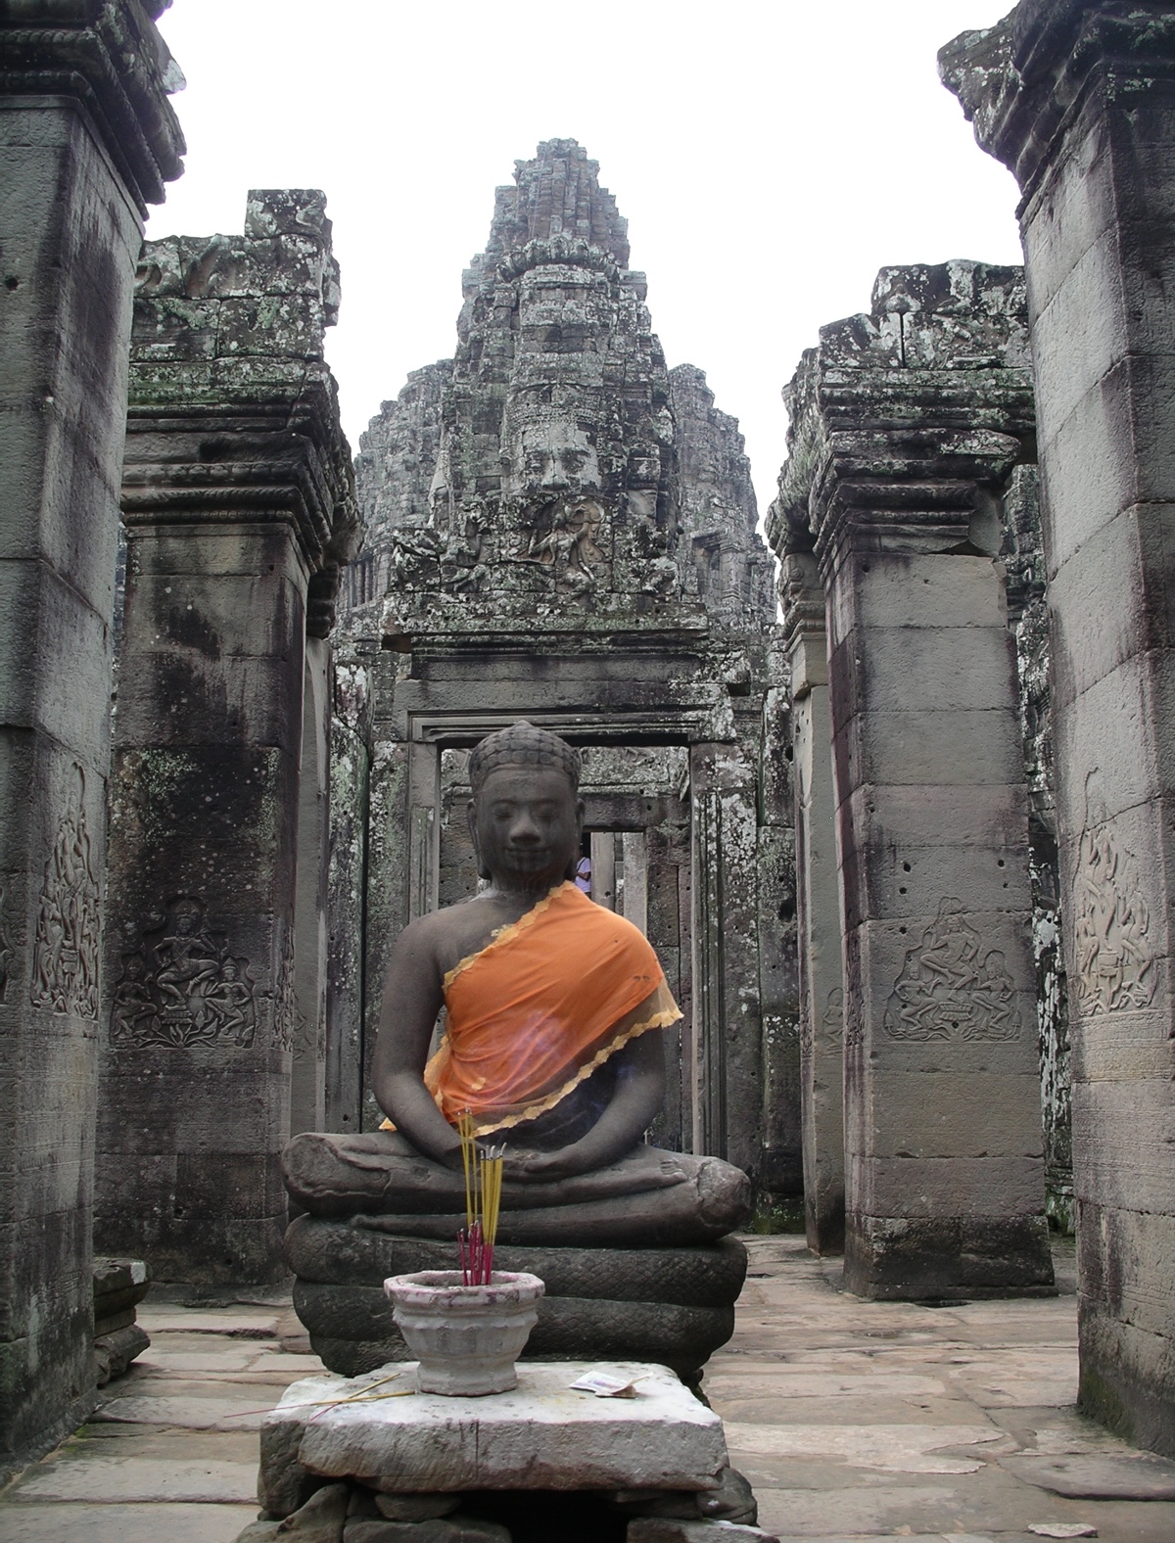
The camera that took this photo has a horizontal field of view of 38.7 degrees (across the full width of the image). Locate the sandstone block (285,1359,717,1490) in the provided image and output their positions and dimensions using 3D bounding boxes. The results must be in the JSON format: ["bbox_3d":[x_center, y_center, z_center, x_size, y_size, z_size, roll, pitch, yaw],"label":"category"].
[{"bbox_3d":[-0.115,0.894,2.296,0.580,0.100,0.430,0,-10,0],"label":"sandstone block"}]

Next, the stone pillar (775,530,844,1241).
[{"bbox_3d":[1.300,0.528,8.138,0.850,3.500,0.700,0,-10,0],"label":"stone pillar"}]

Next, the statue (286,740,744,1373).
[{"bbox_3d":[-0.147,0.547,3.560,0.960,1.320,0.630,-1,-10,4],"label":"statue"}]

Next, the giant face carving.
[{"bbox_3d":[-0.650,-5.410,30.071,1.800,2.000,0.900,0,-10,0],"label":"giant face carving"}]

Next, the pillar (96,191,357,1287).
[{"bbox_3d":[-1.500,-0.199,6.950,0.950,4.400,0.950,0,-10,0],"label":"pillar"}]

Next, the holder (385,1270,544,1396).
[{"bbox_3d":[-0.172,0.783,2.357,0.220,0.150,0.220,0,-10,0],"label":"holder"}]

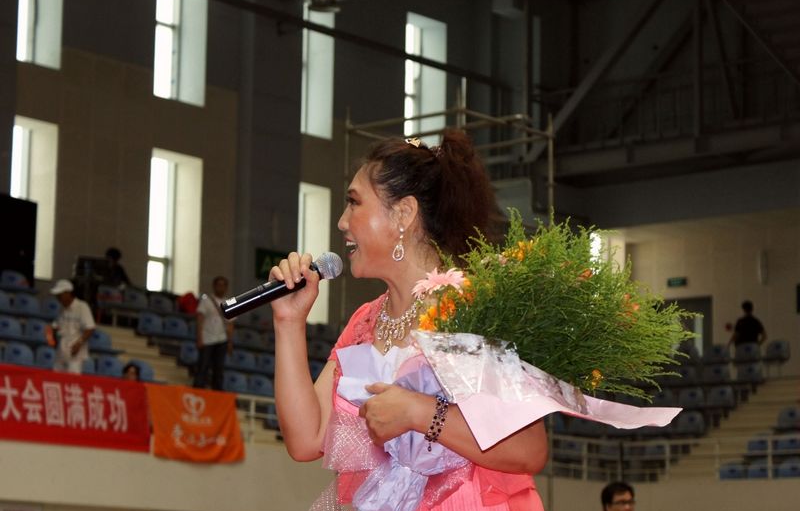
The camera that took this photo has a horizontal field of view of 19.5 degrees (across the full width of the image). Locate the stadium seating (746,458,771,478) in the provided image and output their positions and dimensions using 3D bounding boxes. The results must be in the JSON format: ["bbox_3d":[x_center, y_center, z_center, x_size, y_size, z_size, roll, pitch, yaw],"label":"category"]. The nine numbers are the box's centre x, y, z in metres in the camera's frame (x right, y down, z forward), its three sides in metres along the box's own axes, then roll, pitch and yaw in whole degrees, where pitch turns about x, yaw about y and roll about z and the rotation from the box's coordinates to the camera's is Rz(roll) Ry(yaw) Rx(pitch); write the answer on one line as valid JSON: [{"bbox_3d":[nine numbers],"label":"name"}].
[{"bbox_3d":[5.068,3.056,32.700,0.430,0.360,0.420,-7,-12,40],"label":"stadium seating"}]

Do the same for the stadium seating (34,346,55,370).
[{"bbox_3d":[-3.990,1.206,26.969,0.380,0.340,0.420,-6,-11,38],"label":"stadium seating"}]

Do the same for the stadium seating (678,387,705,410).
[{"bbox_3d":[4.285,2.116,34.452,0.440,0.340,0.400,-5,-10,32],"label":"stadium seating"}]

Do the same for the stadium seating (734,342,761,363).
[{"bbox_3d":[5.287,1.470,35.661,0.420,0.340,0.380,-4,-10,30],"label":"stadium seating"}]

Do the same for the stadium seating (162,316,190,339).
[{"bbox_3d":[-2.899,0.948,30.792,0.380,0.340,0.420,-6,-11,38],"label":"stadium seating"}]

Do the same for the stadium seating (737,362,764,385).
[{"bbox_3d":[5.356,1.821,35.700,0.430,0.360,0.420,-6,-11,34],"label":"stadium seating"}]

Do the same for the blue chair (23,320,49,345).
[{"bbox_3d":[-4.491,0.973,29.100,0.420,0.360,0.430,-7,-13,41],"label":"blue chair"}]

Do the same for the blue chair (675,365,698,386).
[{"bbox_3d":[4.423,1.878,36.200,0.430,0.360,0.420,-5,-11,30],"label":"blue chair"}]

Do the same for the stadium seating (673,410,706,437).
[{"bbox_3d":[4.162,2.393,33.531,0.420,0.340,0.380,-4,-10,30],"label":"stadium seating"}]

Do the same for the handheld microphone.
[{"bbox_3d":[-0.208,0.055,4.150,0.230,0.050,0.050,-23,0,0],"label":"handheld microphone"}]

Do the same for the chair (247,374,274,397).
[{"bbox_3d":[-1.712,1.679,29.764,0.380,0.340,0.420,-6,-11,38],"label":"chair"}]

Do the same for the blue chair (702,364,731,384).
[{"bbox_3d":[4.871,1.839,35.900,0.430,0.360,0.420,-5,-11,32],"label":"blue chair"}]

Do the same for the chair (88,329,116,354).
[{"bbox_3d":[-3.775,1.105,29.800,0.420,0.360,0.430,-7,-13,41],"label":"chair"}]

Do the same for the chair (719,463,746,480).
[{"bbox_3d":[4.440,2.965,31.386,0.440,0.340,0.400,-5,-10,32],"label":"chair"}]

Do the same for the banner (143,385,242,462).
[{"bbox_3d":[-2.361,1.945,27.000,0.100,0.860,1.340,-8,-13,43],"label":"banner"}]

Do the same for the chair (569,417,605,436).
[{"bbox_3d":[2.727,2.489,34.173,0.440,0.340,0.400,4,-9,-18],"label":"chair"}]

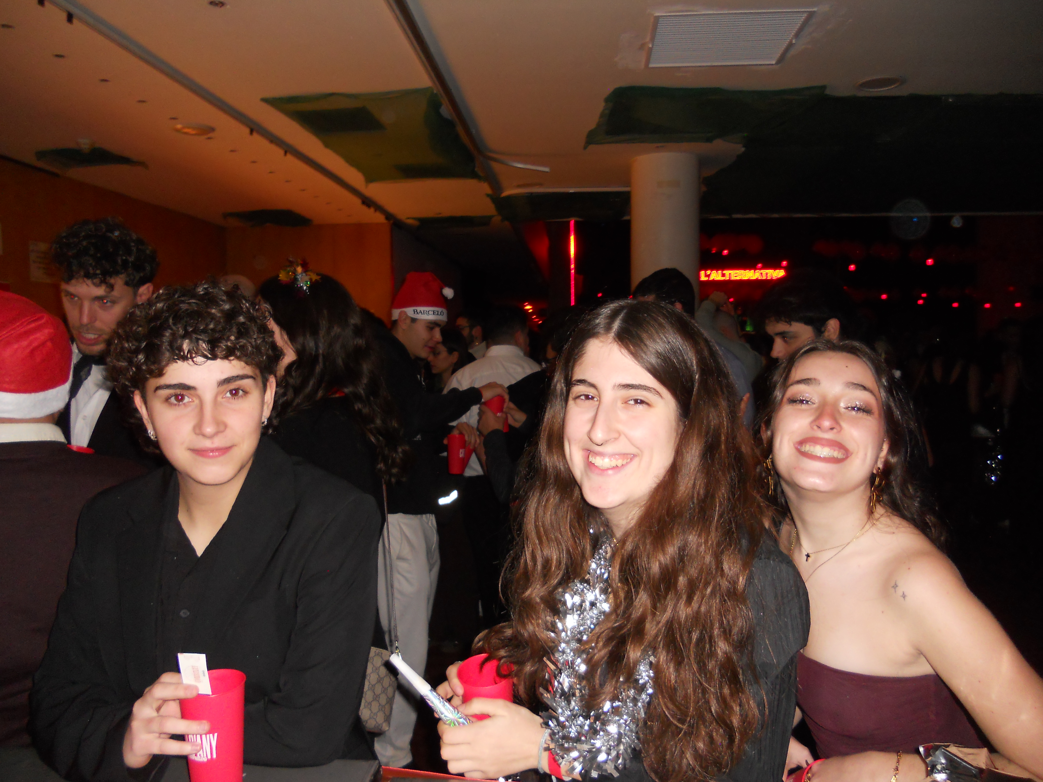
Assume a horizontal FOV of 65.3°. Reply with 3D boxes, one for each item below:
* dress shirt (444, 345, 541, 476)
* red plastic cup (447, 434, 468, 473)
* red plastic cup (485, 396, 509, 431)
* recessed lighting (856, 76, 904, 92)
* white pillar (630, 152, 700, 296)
[{"bbox_3d":[-0.100,0.089,3.620,0.500,0.600,0.300,0,2,12],"label":"dress shirt"},{"bbox_3d":[-0.234,0.228,2.950,0.065,0.147,0.065,0,2,0],"label":"red plastic cup"},{"bbox_3d":[-0.085,0.071,2.880,0.065,0.143,0.065,-8,2,0],"label":"red plastic cup"},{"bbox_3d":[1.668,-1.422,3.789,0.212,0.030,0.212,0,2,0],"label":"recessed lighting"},{"bbox_3d":[0.935,-0.118,5.360,0.451,2.760,0.451,0,2,0],"label":"white pillar"}]

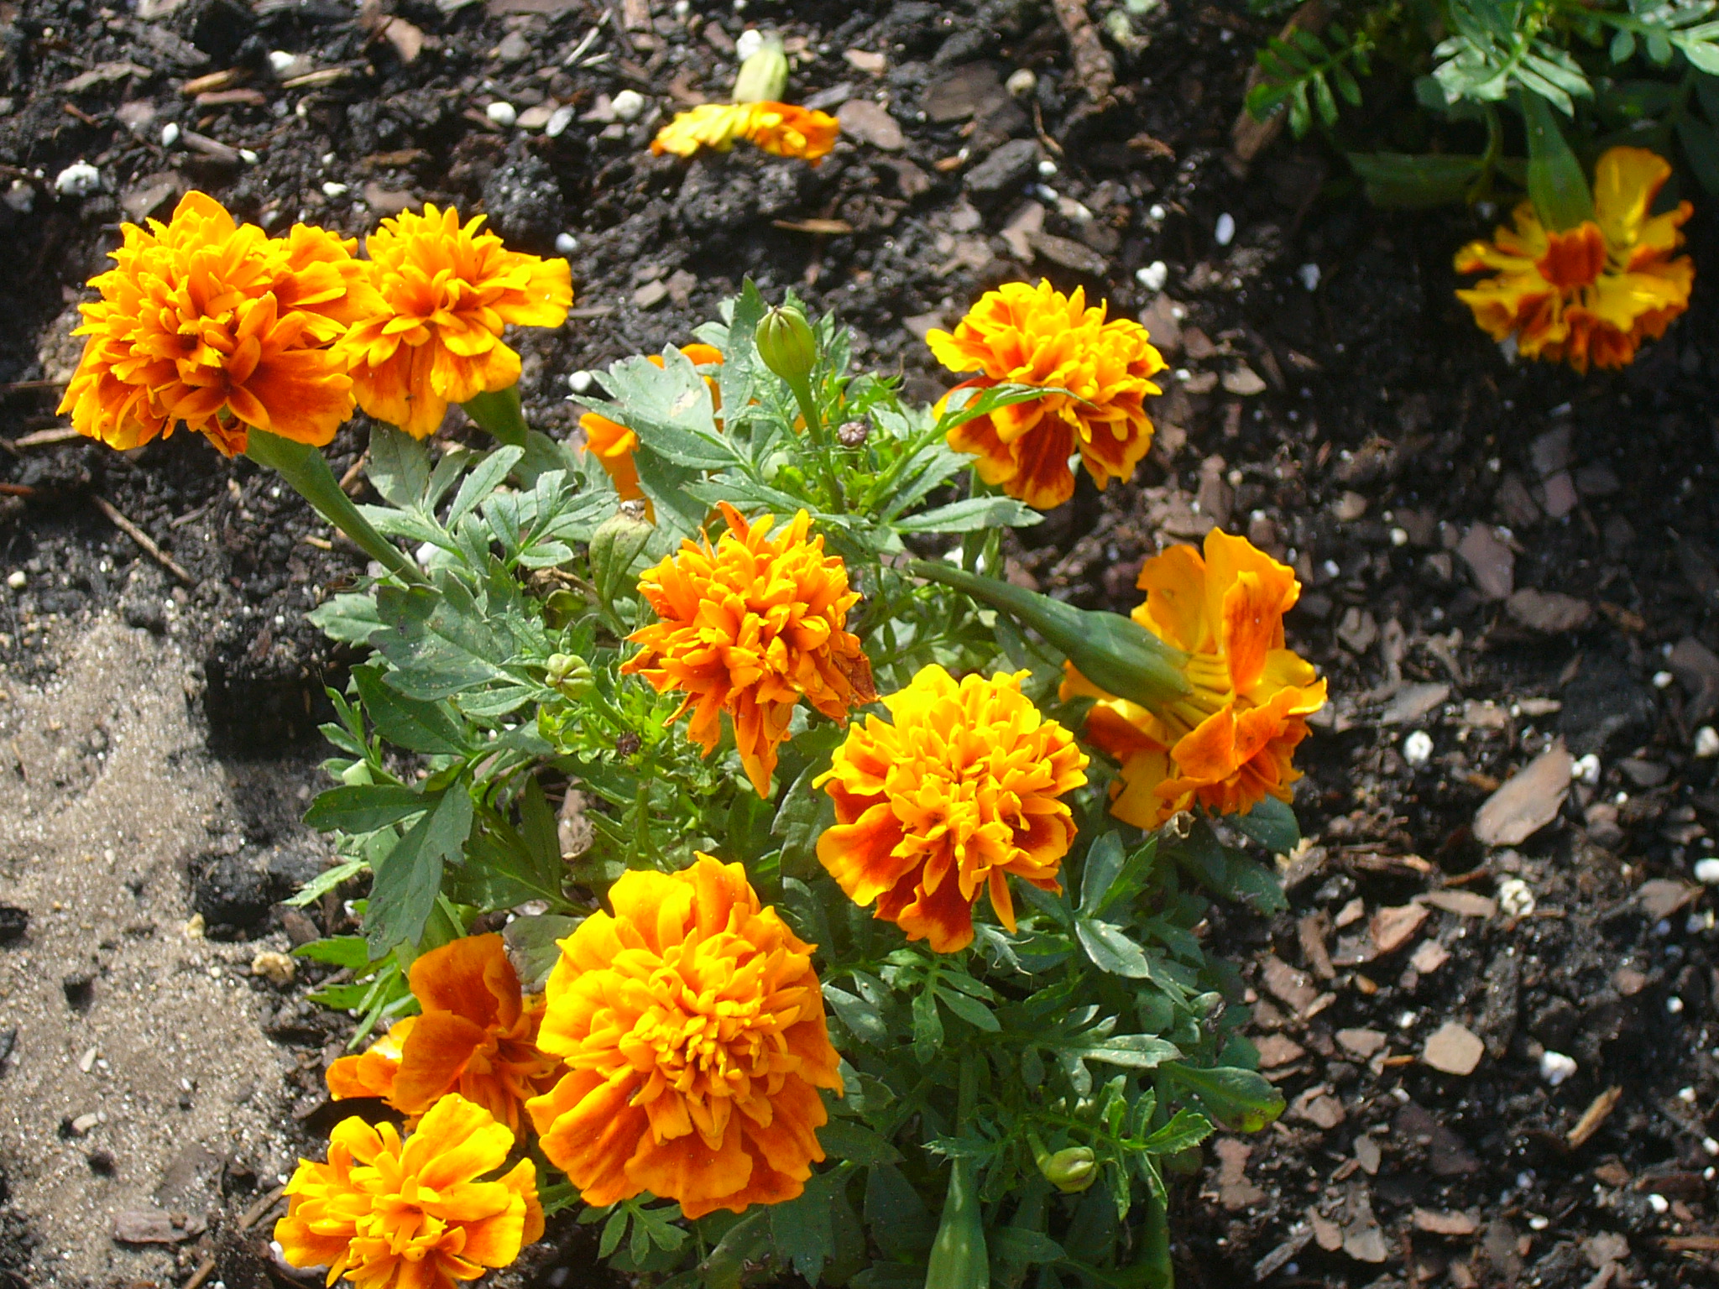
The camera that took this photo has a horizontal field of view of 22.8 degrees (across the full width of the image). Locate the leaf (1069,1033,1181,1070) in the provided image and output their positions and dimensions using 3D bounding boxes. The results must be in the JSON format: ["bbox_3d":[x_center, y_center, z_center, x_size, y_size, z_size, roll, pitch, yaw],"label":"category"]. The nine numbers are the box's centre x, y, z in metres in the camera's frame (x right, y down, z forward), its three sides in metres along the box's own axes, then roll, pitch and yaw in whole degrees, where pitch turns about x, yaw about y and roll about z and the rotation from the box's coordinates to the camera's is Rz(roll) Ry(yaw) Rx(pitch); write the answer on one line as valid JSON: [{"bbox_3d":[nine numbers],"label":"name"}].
[{"bbox_3d":[0.050,0.077,0.808,0.021,0.004,0.006,3,50,3],"label":"leaf"}]

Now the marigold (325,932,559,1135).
[{"bbox_3d":[-0.078,0.074,0.810,0.035,0.046,0.046,-8,46,-8],"label":"marigold"}]

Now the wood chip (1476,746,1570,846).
[{"bbox_3d":[0.133,0.032,0.848,0.028,0.004,0.011,-39,67,-20],"label":"wood chip"}]

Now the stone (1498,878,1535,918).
[{"bbox_3d":[0.137,0.053,0.893,0.008,0.007,0.008,0,45,0],"label":"stone"}]

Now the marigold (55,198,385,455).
[{"bbox_3d":[-0.116,-0.058,0.775,0.057,0.037,0.057,-34,44,0],"label":"marigold"}]

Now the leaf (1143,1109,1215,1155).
[{"bbox_3d":[0.059,0.092,0.795,0.015,0.005,0.006,-18,52,-14],"label":"leaf"}]

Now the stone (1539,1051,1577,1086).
[{"bbox_3d":[0.143,0.087,0.874,0.007,0.006,0.007,0,50,0],"label":"stone"}]

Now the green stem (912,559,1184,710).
[{"bbox_3d":[0.033,-0.002,0.755,0.056,0.013,0.013,23,5,-12],"label":"green stem"}]

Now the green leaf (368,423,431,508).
[{"bbox_3d":[-0.090,-0.035,0.830,0.011,0.004,0.019,-21,62,-11],"label":"green leaf"}]

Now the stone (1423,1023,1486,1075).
[{"bbox_3d":[0.115,0.078,0.826,0.010,0.006,0.011,18,50,15],"label":"stone"}]

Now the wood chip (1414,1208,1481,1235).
[{"bbox_3d":[0.108,0.107,0.787,0.012,0.004,0.006,0,50,0],"label":"wood chip"}]

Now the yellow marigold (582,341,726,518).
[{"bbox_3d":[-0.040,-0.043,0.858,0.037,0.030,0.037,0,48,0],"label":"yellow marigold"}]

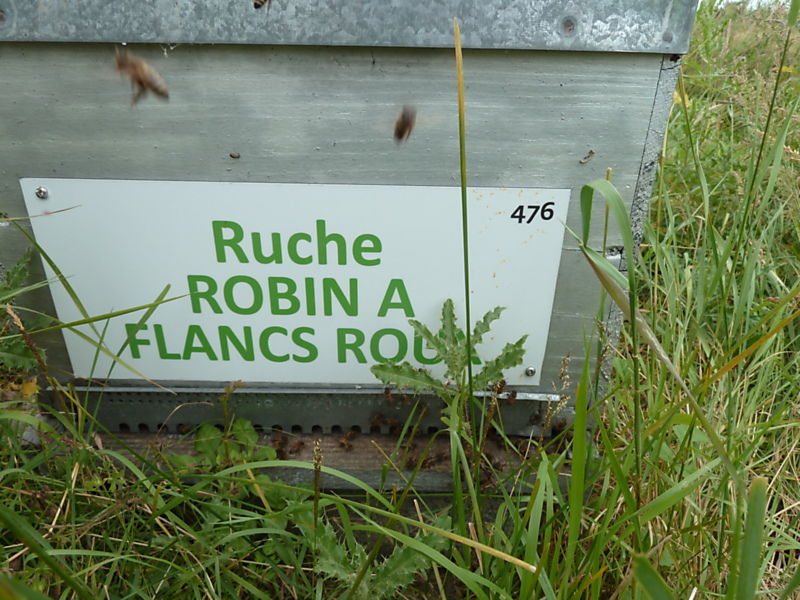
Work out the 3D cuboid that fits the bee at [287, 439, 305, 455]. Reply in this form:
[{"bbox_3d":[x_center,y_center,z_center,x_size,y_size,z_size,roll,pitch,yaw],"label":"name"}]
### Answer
[{"bbox_3d":[-0.079,0.110,0.435,0.007,0.005,0.013,25,35,39],"label":"bee"}]

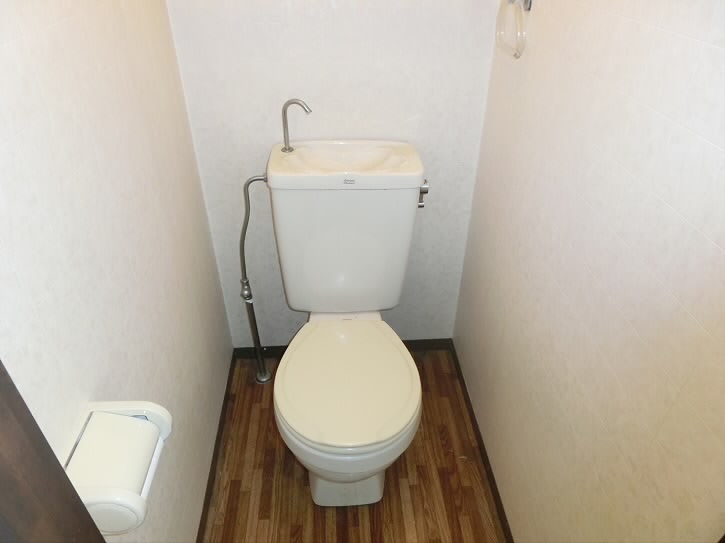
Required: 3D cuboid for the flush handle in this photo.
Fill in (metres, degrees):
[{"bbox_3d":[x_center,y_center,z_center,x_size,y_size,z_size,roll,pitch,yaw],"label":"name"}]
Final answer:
[{"bbox_3d":[0.163,-0.214,1.360,0.030,0.075,0.035,-2,35,-3],"label":"flush handle"}]

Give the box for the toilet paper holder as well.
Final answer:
[{"bbox_3d":[-0.356,0.287,0.747,0.110,0.102,0.163,-2,35,-3],"label":"toilet paper holder"}]

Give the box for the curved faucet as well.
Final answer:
[{"bbox_3d":[-0.177,-0.388,1.341,0.094,0.135,0.036,7,36,9],"label":"curved faucet"}]

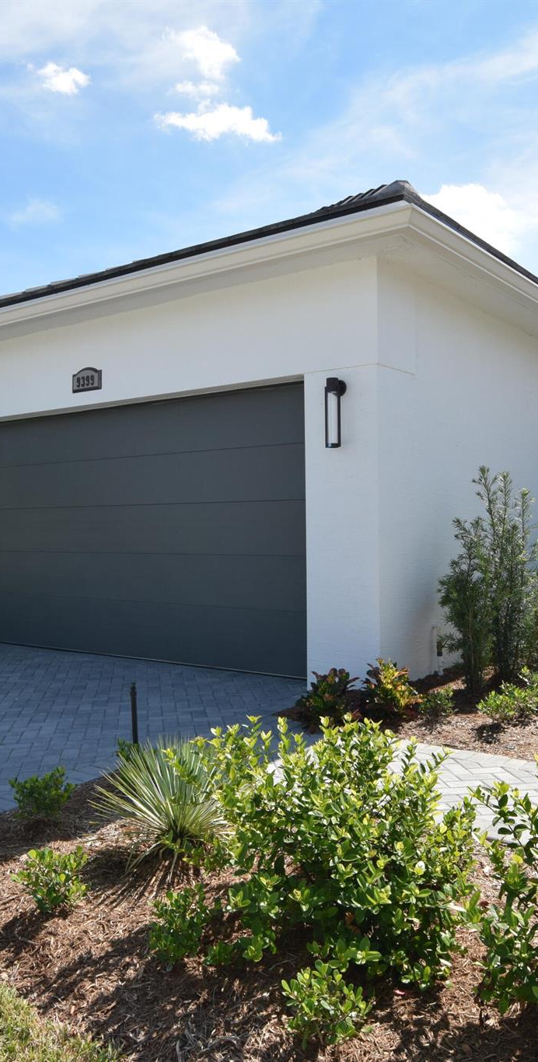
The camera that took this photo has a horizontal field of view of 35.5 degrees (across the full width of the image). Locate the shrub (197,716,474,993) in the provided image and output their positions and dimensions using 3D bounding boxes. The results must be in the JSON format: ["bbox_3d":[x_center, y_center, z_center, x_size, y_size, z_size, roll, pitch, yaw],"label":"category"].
[{"bbox_3d":[0.232,0.971,2.863,0.918,0.679,0.918,-1,0,4],"label":"shrub"}]

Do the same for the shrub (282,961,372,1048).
[{"bbox_3d":[0.154,1.229,2.215,0.239,0.200,0.239,-1,0,4],"label":"shrub"}]

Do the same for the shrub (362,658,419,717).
[{"bbox_3d":[0.810,1.030,5.618,0.379,0.376,0.379,-1,0,8],"label":"shrub"}]

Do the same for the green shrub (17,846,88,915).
[{"bbox_3d":[-0.759,1.224,2.950,0.241,0.217,0.241,-1,0,-15],"label":"green shrub"}]

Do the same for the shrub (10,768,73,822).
[{"bbox_3d":[-1.047,1.209,3.881,0.288,0.215,0.288,-1,0,-15],"label":"shrub"}]

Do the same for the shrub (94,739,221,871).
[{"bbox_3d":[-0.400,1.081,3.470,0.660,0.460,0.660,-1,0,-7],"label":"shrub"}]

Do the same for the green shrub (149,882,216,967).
[{"bbox_3d":[-0.267,1.214,2.616,0.212,0.230,0.212,-1,0,-6],"label":"green shrub"}]

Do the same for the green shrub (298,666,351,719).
[{"bbox_3d":[0.370,1.057,5.622,0.365,0.340,0.365,-1,0,4],"label":"green shrub"}]

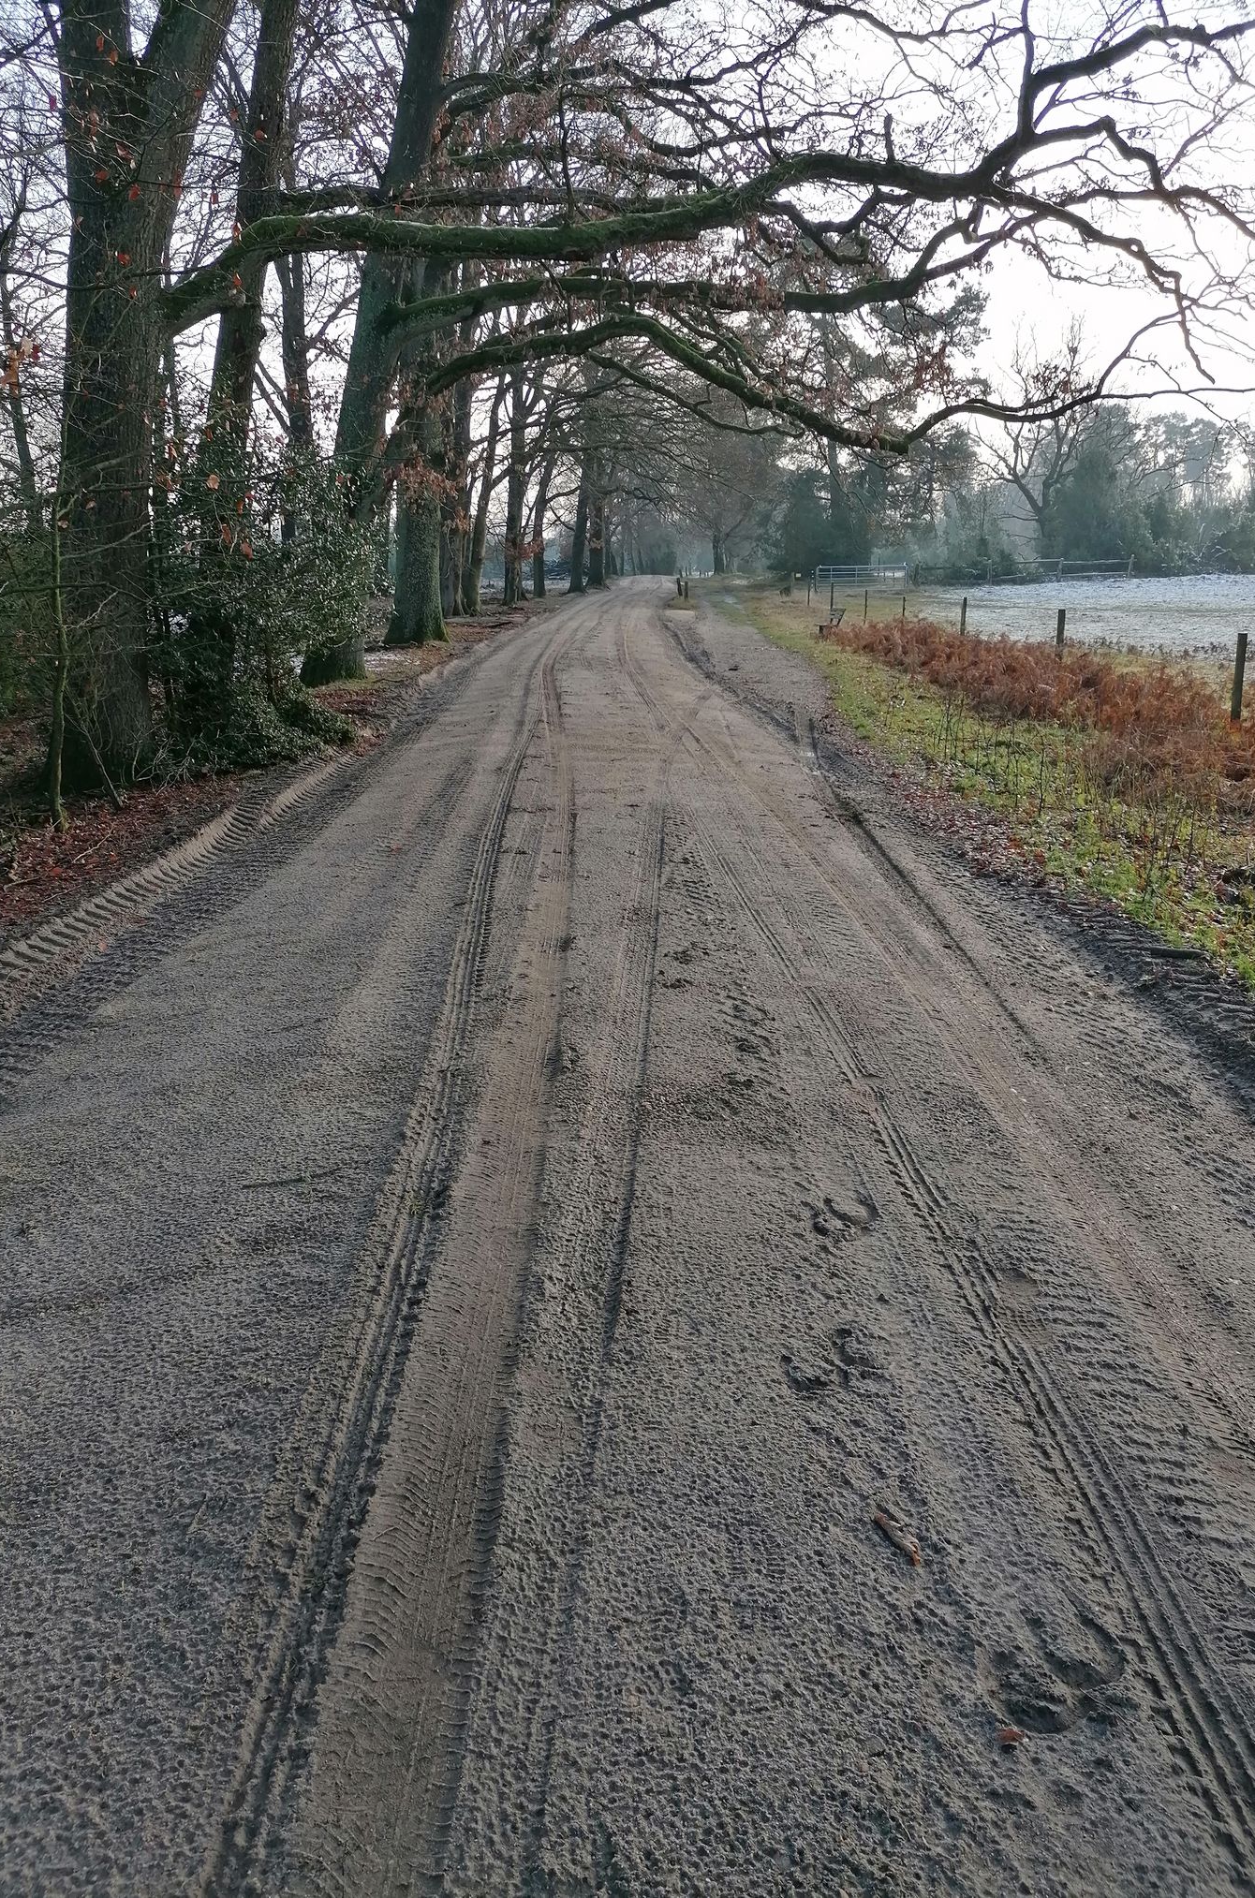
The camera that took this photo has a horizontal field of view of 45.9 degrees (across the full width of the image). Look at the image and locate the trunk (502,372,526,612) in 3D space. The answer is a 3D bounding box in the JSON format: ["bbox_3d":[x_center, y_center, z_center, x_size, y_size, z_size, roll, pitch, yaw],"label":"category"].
[{"bbox_3d":[-3.763,-15.265,49.754,0.660,7.316,0.660,-1,15,-4],"label":"trunk"}]

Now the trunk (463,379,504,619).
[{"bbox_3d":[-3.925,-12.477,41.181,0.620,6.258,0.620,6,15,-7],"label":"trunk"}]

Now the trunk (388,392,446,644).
[{"bbox_3d":[-3.949,-8.059,27.867,1.000,4.558,1.000,-2,15,-7],"label":"trunk"}]

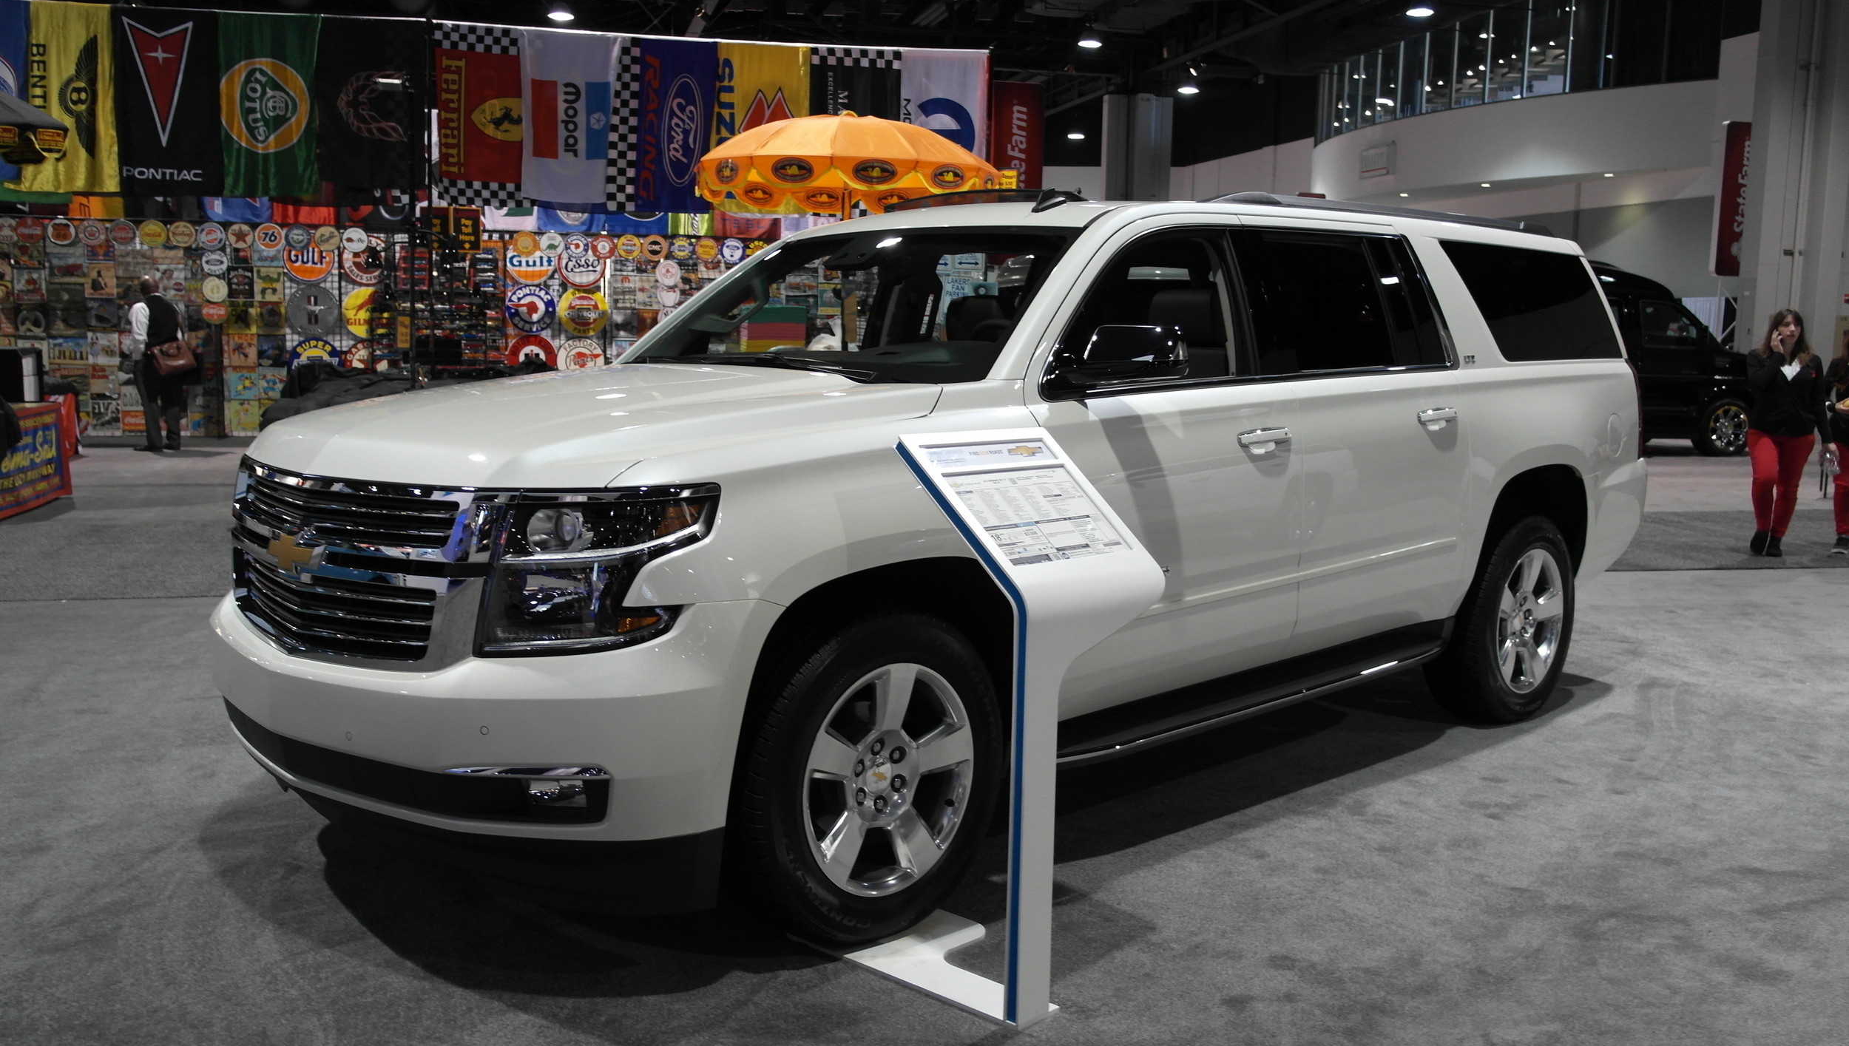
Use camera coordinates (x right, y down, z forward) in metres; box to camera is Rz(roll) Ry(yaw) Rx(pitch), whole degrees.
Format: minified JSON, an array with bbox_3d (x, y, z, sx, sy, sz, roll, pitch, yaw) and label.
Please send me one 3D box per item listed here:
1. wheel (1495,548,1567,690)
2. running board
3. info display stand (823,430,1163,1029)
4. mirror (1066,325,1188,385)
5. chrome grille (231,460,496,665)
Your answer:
[{"bbox_3d":[2.238,0.364,5.932,0.547,0.547,0.220,-5,9,-44],"label":"wheel"},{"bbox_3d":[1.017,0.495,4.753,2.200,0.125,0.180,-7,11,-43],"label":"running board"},{"bbox_3d":[0.102,0.396,3.527,0.720,1.210,0.510,7,9,42],"label":"info display stand"},{"bbox_3d":[0.525,-0.429,3.952,0.150,0.160,0.305,-5,9,-44],"label":"mirror"},{"bbox_3d":[-1.399,0.084,3.622,0.210,0.440,1.300,-5,9,-44],"label":"chrome grille"}]

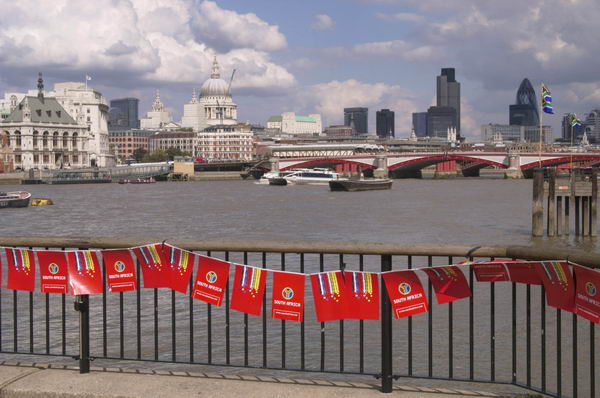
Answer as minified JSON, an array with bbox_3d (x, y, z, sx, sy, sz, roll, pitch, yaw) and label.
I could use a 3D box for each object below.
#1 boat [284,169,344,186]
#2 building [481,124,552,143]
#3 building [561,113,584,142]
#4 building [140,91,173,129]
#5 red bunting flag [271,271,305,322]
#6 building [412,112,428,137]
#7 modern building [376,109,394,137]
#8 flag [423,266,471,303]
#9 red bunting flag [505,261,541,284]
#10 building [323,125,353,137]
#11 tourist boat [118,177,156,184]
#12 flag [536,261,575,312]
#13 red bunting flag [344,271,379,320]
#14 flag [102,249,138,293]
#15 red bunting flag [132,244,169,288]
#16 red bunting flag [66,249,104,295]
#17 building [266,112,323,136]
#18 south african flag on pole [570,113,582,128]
[{"bbox_3d":[4.764,-7.392,328.000,22.000,5.000,5.500,-1,2,-30],"label":"boat"},{"bbox_3d":[301.417,-82.141,1390.000,98.000,43.159,45.000,0,2,14],"label":"building"},{"bbox_3d":[556.095,-128.376,2030.000,50.000,95.000,50.000,1,2,14],"label":"building"},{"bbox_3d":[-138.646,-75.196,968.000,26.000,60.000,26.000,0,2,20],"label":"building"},{"bbox_3d":[-0.076,0.623,6.350,0.210,0.300,0.030,3,2,15],"label":"red bunting flag"},{"bbox_3d":[268.425,-136.006,2170.000,45.000,104.000,42.000,0,2,6],"label":"building"},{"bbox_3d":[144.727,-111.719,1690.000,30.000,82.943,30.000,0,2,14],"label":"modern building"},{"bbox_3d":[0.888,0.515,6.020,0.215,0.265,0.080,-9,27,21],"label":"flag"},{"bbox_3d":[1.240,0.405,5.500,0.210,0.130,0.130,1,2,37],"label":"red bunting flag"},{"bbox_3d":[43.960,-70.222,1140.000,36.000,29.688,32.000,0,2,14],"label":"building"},{"bbox_3d":[-59.408,-6.763,365.000,12.000,2.300,2.000,-1,2,-23],"label":"tourist boat"},{"bbox_3d":[1.450,0.490,5.650,0.060,0.300,0.215,-18,12,-43],"label":"flag"},{"bbox_3d":[0.368,0.579,5.959,0.210,0.287,0.035,0,2,18],"label":"red bunting flag"},{"bbox_3d":[-1.224,0.487,6.750,0.205,0.280,0.050,-5,2,12],"label":"flag"},{"bbox_3d":[-0.954,0.442,6.391,0.205,0.260,0.040,-11,2,18],"label":"red bunting flag"},{"bbox_3d":[-1.434,0.494,6.650,0.215,0.300,0.050,-2,10,11],"label":"red bunting flag"},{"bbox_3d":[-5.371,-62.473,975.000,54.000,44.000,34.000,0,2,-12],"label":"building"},{"bbox_3d":[18.001,-5.111,65.000,0.750,1.000,0.300,0,2,18],"label":"south african flag on pole"}]

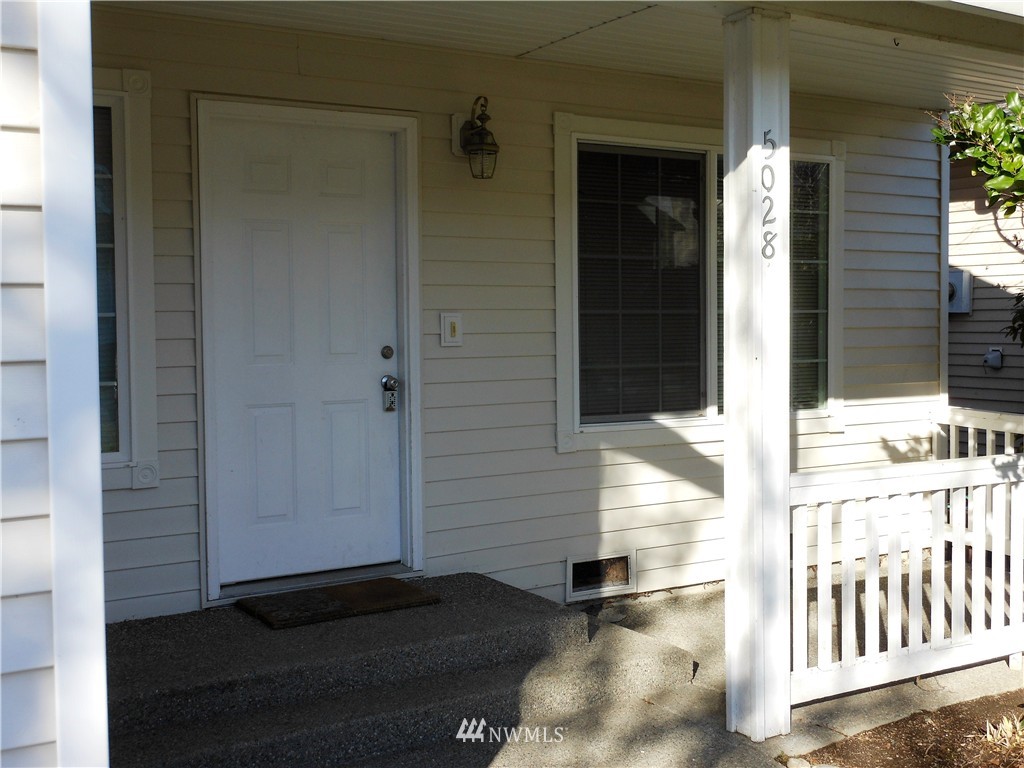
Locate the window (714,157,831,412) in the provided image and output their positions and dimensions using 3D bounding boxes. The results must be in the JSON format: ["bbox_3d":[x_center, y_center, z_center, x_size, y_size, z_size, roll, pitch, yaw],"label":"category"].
[{"bbox_3d":[1.484,-0.549,6.498,0.867,1.430,0.070,-2,3,-31],"label":"window"}]

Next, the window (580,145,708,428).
[{"bbox_3d":[0.690,-0.519,6.025,0.838,1.427,0.070,-2,3,-31],"label":"window"}]

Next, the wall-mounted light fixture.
[{"bbox_3d":[-0.152,-1.134,5.333,0.160,0.378,0.235,-2,3,-31],"label":"wall-mounted light fixture"}]

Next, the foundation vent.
[{"bbox_3d":[0.462,0.986,5.944,0.437,0.234,0.065,-2,3,-31],"label":"foundation vent"}]

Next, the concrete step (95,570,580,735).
[{"bbox_3d":[-0.779,1.034,4.638,2.040,0.155,0.970,-2,3,-31],"label":"concrete step"}]

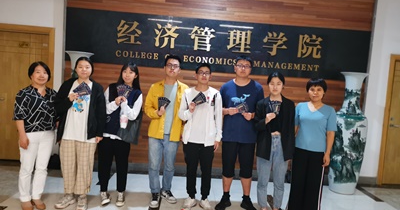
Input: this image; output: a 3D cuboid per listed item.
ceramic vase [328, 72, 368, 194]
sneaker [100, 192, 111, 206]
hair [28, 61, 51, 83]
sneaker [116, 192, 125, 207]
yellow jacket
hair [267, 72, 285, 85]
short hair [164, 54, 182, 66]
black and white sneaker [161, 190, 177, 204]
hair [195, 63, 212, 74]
[{"bbox_3d":[2.152,0.407,4.526,0.455,1.720,0.455,4,5,0],"label":"ceramic vase"},{"bbox_3d":[-1.097,1.057,3.614,0.095,0.125,0.260,2,5,-19],"label":"sneaker"},{"bbox_3d":[-1.685,-0.350,3.286,0.230,0.220,0.230,0,6,-35],"label":"hair"},{"bbox_3d":[-0.919,1.069,3.627,0.095,0.125,0.260,3,5,-12],"label":"sneaker"},{"bbox_3d":[-0.390,0.066,3.570,0.500,0.720,0.310,3,5,-7],"label":"yellow jacket"},{"bbox_3d":[0.822,-0.265,3.390,0.185,0.180,0.200,5,5,10],"label":"hair"},{"bbox_3d":[-0.315,-0.497,3.640,0.185,0.160,0.200,4,5,-3],"label":"short hair"},{"bbox_3d":[-0.377,1.097,3.786,0.105,0.110,0.285,0,7,-43],"label":"black and white sneaker"},{"bbox_3d":[0.038,-0.378,3.495,0.180,0.155,0.195,4,5,-1],"label":"hair"}]

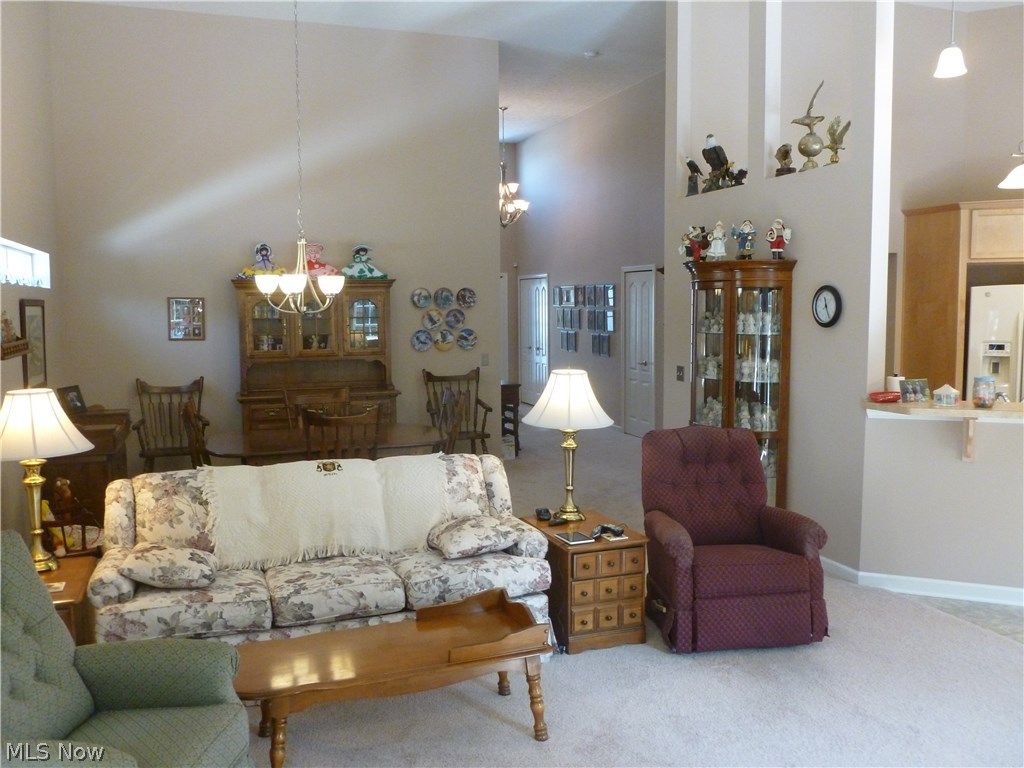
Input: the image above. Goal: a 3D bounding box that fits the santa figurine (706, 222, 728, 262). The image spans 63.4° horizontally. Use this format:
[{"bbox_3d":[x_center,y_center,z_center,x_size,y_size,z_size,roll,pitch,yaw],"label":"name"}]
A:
[{"bbox_3d":[1.457,-1.012,5.872,0.160,0.290,0.125,2,6,25],"label":"santa figurine"}]

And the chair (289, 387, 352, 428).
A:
[{"bbox_3d":[-1.385,0.566,6.115,0.490,1.050,0.550,-3,6,-20],"label":"chair"}]

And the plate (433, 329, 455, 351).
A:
[{"bbox_3d":[-0.675,-0.435,8.181,0.210,0.210,0.025,-3,6,-20],"label":"plate"}]

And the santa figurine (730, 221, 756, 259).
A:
[{"bbox_3d":[1.561,-0.968,5.586,0.185,0.285,0.120,3,7,27],"label":"santa figurine"}]

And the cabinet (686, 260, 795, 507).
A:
[{"bbox_3d":[1.498,0.148,5.601,0.410,1.910,0.680,-3,6,-20],"label":"cabinet"}]

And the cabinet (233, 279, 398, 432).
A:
[{"bbox_3d":[-1.774,0.011,7.566,1.450,1.910,0.480,-3,6,-20],"label":"cabinet"}]

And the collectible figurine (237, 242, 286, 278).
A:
[{"bbox_3d":[-2.218,-1.094,7.334,0.453,0.355,0.140,-3,6,-20],"label":"collectible figurine"}]

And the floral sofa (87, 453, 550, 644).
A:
[{"bbox_3d":[-0.894,0.847,3.978,1.950,0.860,0.920,-2,5,-16],"label":"floral sofa"}]

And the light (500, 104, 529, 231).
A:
[{"bbox_3d":[-0.109,-2.990,11.475,0.720,1.640,0.720,0,5,0],"label":"light"}]

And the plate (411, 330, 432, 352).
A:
[{"bbox_3d":[-0.891,-0.418,8.154,0.210,0.210,0.025,-2,6,-19],"label":"plate"}]

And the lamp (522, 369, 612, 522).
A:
[{"bbox_3d":[0.301,0.323,4.458,0.490,0.810,0.490,0,6,0],"label":"lamp"}]

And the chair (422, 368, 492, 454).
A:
[{"bbox_3d":[-0.509,0.375,7.928,0.620,1.060,0.580,-3,6,-20],"label":"chair"}]

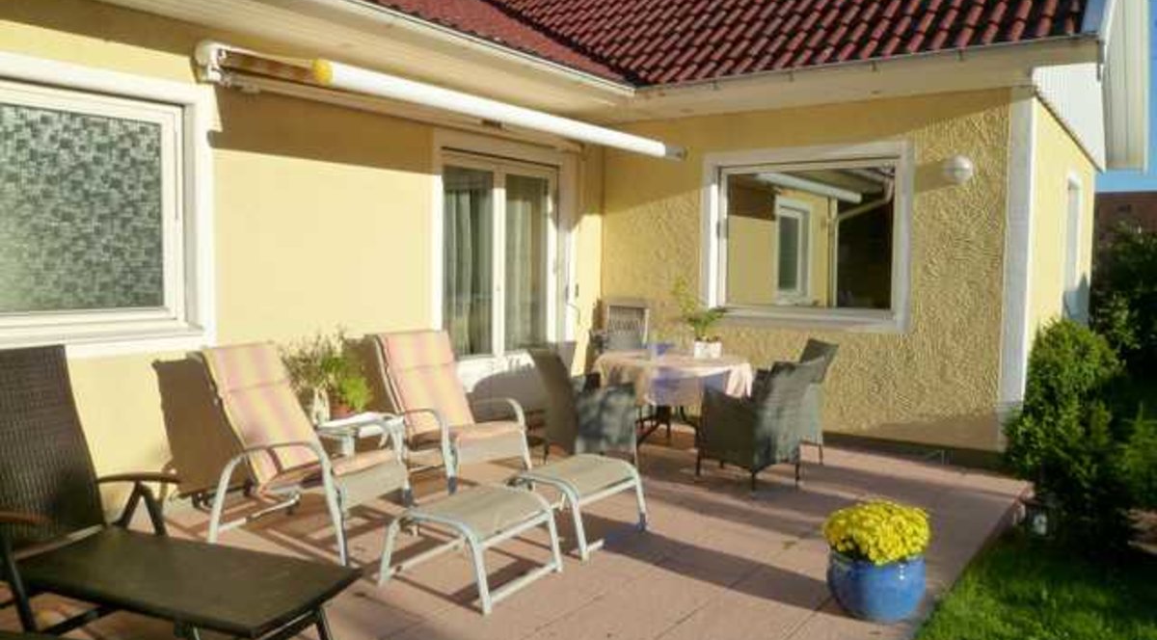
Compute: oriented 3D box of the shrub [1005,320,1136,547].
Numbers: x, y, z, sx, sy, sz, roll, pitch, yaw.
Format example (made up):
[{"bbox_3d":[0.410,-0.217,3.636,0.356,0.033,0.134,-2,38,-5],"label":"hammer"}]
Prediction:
[{"bbox_3d":[2.893,0.629,4.881,0.725,1.204,0.725,3,5,36],"label":"shrub"}]

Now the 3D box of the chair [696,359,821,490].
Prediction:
[{"bbox_3d":[1.202,0.663,5.690,0.566,0.866,0.681,-3,5,-41],"label":"chair"}]

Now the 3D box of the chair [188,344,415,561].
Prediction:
[{"bbox_3d":[-1.403,0.648,4.392,0.972,1.024,0.652,2,4,24],"label":"chair"}]

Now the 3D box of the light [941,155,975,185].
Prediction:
[{"bbox_3d":[2.695,-1.059,5.937,0.200,0.200,0.200,4,5,36],"label":"light"}]

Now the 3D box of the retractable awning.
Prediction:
[{"bbox_3d":[-0.649,-1.422,5.780,1.029,0.319,3.712,3,5,36],"label":"retractable awning"}]

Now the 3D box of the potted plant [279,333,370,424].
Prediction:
[{"bbox_3d":[-1.497,0.348,5.042,0.420,0.560,0.480,4,5,36],"label":"potted plant"}]

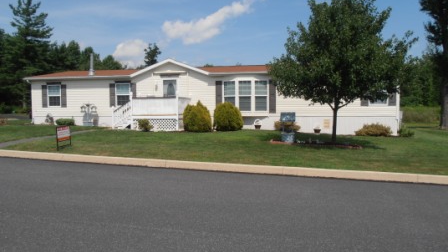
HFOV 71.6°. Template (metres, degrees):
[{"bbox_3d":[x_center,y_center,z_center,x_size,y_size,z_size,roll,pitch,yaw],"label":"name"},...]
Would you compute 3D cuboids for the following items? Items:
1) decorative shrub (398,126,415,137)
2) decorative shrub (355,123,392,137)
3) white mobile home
[{"bbox_3d":[9.368,0.289,15.915,0.770,0.530,0.750,0,2,11],"label":"decorative shrub"},{"bbox_3d":[7.567,0.202,15.712,1.750,0.660,1.200,0,2,11],"label":"decorative shrub"},{"bbox_3d":[-1.107,-1.900,21.734,22.240,4.450,9.400,0,2,11],"label":"white mobile home"}]

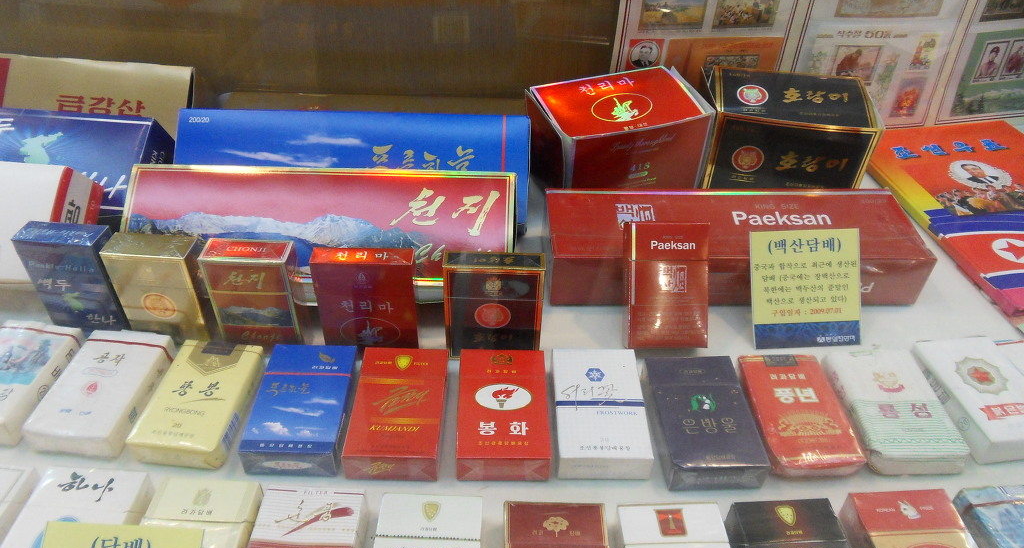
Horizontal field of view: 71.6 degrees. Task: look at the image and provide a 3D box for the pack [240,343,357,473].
[{"bbox_3d":[-0.131,0.084,0.451,0.055,0.022,0.085,1,41,-1],"label":"pack"}]

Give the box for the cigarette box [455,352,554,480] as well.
[{"bbox_3d":[-0.005,0.089,0.457,0.056,0.023,0.086,0,41,-1],"label":"cigarette box"}]

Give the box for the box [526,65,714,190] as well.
[{"bbox_3d":[0.093,-0.117,0.643,0.132,0.087,0.089,-13,43,-17],"label":"box"}]

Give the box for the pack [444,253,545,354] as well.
[{"bbox_3d":[-0.012,0.024,0.478,0.064,0.085,0.016,2,41,0],"label":"pack"}]

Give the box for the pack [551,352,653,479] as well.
[{"bbox_3d":[0.056,0.089,0.459,0.056,0.022,0.087,0,41,-1],"label":"pack"}]

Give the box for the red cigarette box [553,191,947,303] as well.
[{"bbox_3d":[0.172,-0.022,0.569,0.285,0.048,0.087,0,41,-2],"label":"red cigarette box"}]

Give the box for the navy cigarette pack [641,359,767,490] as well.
[{"bbox_3d":[0.121,0.093,0.455,0.057,0.023,0.086,-1,41,-3],"label":"navy cigarette pack"}]

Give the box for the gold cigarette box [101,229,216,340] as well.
[{"bbox_3d":[-0.232,0.015,0.479,0.054,0.085,0.021,4,39,2],"label":"gold cigarette box"}]

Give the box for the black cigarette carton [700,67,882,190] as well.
[{"bbox_3d":[0.230,-0.105,0.619,0.123,0.110,0.086,7,42,7],"label":"black cigarette carton"}]

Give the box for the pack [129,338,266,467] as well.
[{"bbox_3d":[-0.199,0.083,0.459,0.055,0.022,0.083,4,41,3],"label":"pack"}]

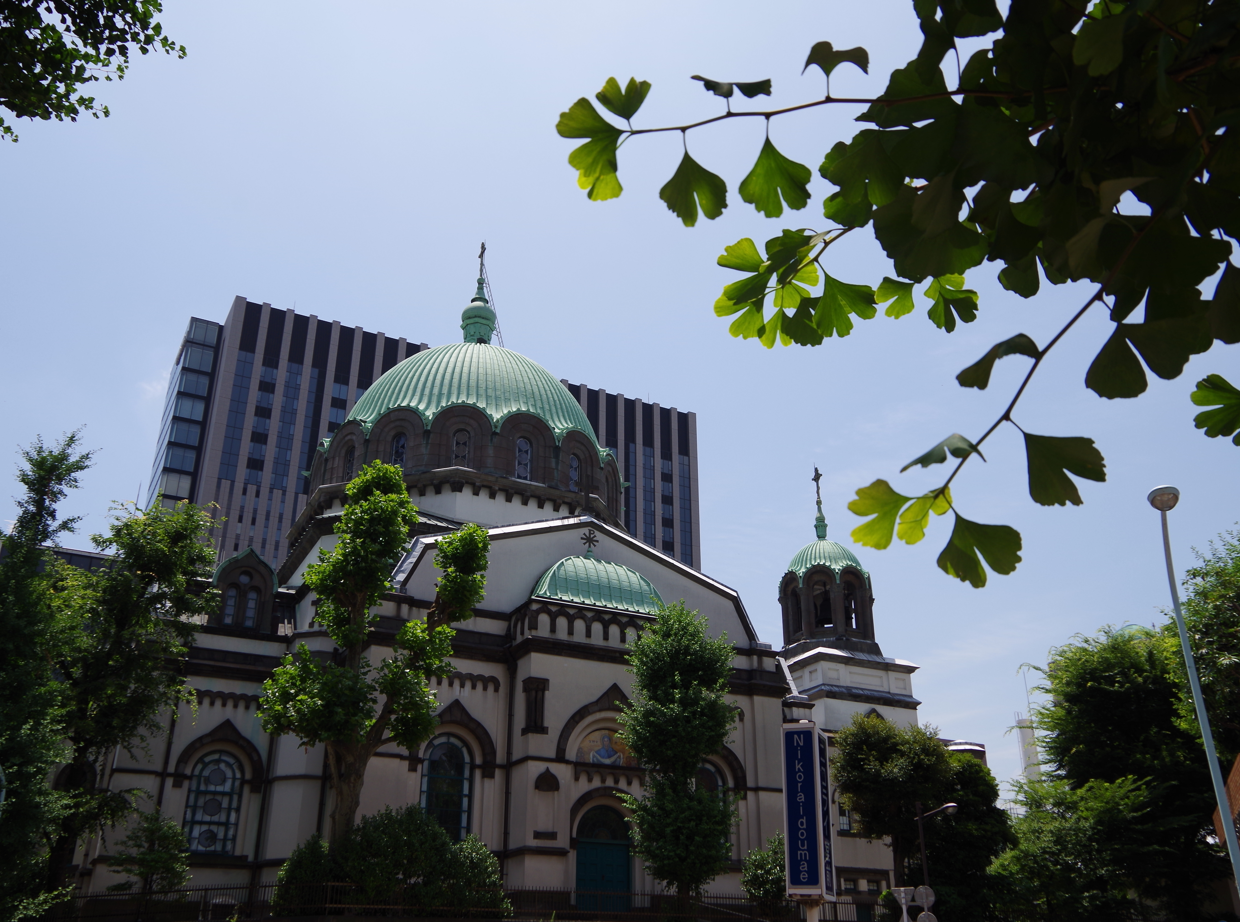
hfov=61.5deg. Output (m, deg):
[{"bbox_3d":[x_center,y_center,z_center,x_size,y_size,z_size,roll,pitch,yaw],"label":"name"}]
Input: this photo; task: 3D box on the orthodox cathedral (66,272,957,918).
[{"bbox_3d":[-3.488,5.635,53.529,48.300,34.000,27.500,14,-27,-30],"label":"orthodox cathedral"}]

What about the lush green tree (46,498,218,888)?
[{"bbox_3d":[-14.901,7.155,30.800,4.900,13.000,4.900,11,-26,-23],"label":"lush green tree"}]

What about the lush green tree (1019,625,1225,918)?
[{"bbox_3d":[13.901,8.879,28.762,5.200,8.800,5.200,-10,-25,22],"label":"lush green tree"}]

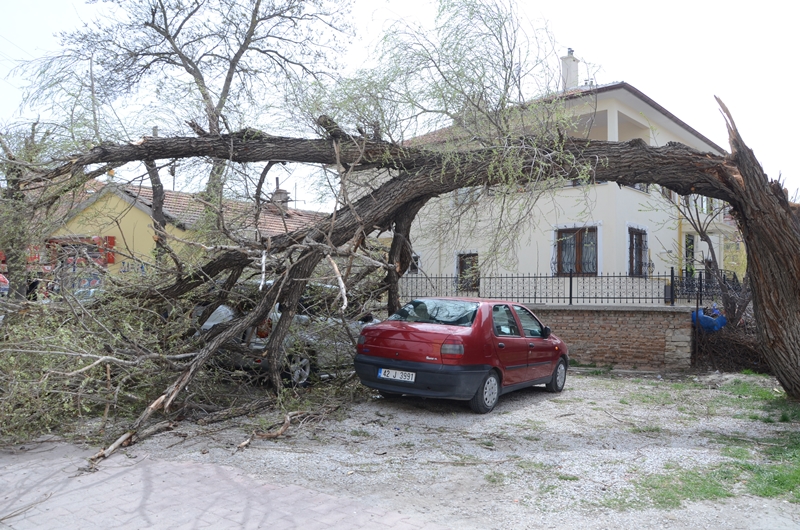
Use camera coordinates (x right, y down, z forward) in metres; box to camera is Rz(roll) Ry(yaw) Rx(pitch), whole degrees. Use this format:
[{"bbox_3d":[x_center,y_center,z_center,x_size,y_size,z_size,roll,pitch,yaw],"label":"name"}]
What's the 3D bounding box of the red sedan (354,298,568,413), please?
[{"bbox_3d":[1.164,1.215,8.868,1.640,1.430,4.120,-2,-3,36],"label":"red sedan"}]

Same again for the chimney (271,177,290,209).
[{"bbox_3d":[-5.249,-3.184,26.300,0.580,1.400,0.580,-2,-3,38],"label":"chimney"}]

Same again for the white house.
[{"bbox_3d":[5.697,-2.374,25.244,12.600,9.600,12.000,-2,-4,42],"label":"white house"}]

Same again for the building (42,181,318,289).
[{"bbox_3d":[-6.760,0.005,25.528,6.900,5.400,11.500,-2,-3,36],"label":"building"}]

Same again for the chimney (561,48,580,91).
[{"bbox_3d":[6.321,-7.211,22.200,0.520,1.650,0.520,-2,-4,42],"label":"chimney"}]

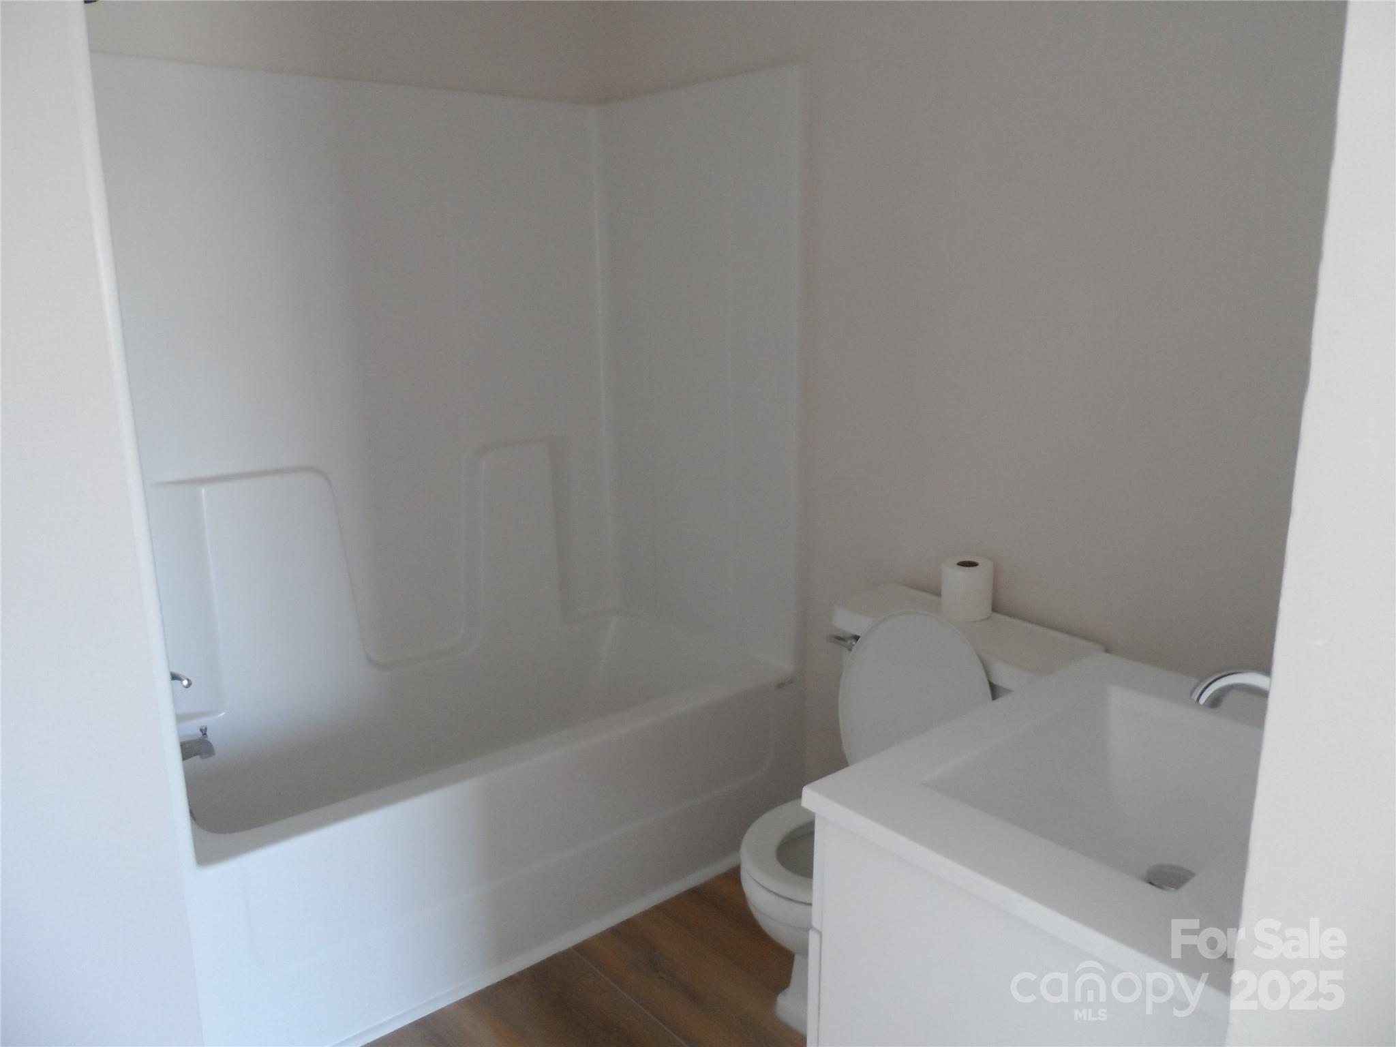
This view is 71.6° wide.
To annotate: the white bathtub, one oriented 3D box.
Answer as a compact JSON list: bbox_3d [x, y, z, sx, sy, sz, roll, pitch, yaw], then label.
[{"bbox_3d":[-0.520,0.635,2.325,1.406,0.459,0.741,-10,15,-39],"label":"white bathtub"}]

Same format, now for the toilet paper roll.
[{"bbox_3d":[0.542,0.130,1.938,0.098,0.105,0.098,-1,12,0],"label":"toilet paper roll"}]

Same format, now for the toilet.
[{"bbox_3d":[0.338,0.568,1.816,0.665,0.785,0.490,-10,15,-39],"label":"toilet"}]

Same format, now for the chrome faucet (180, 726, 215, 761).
[{"bbox_3d":[-0.999,0.439,1.870,0.121,0.073,0.056,-10,15,-39],"label":"chrome faucet"}]

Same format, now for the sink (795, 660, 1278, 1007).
[{"bbox_3d":[0.530,0.350,1.111,0.657,0.130,0.495,-10,15,-39],"label":"sink"}]

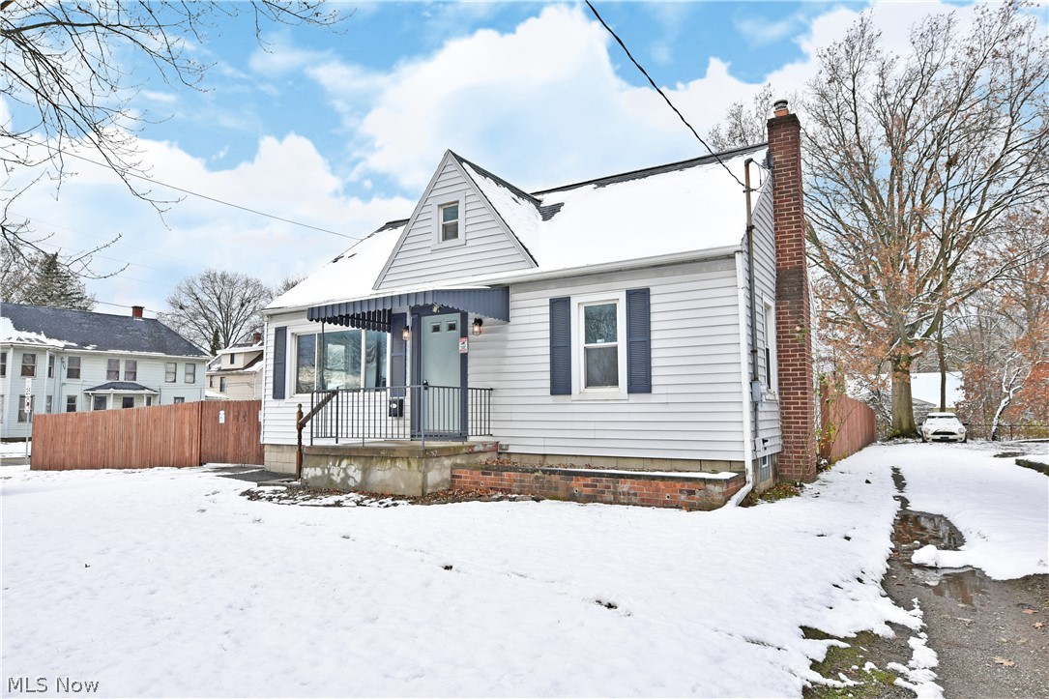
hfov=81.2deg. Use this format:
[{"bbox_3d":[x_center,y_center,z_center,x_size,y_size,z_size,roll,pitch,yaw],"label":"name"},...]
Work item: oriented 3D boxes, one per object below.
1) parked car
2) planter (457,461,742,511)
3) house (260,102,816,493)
[{"bbox_3d":[20.105,3.728,29.434,1.760,1.420,3.720,-3,-6,32],"label":"parked car"},{"bbox_3d":[0.861,1.882,8.687,4.220,0.420,0.920,-3,-6,32],"label":"planter"},{"bbox_3d":[0.573,-0.840,13.724,10.700,6.550,8.400,-3,-6,32],"label":"house"}]

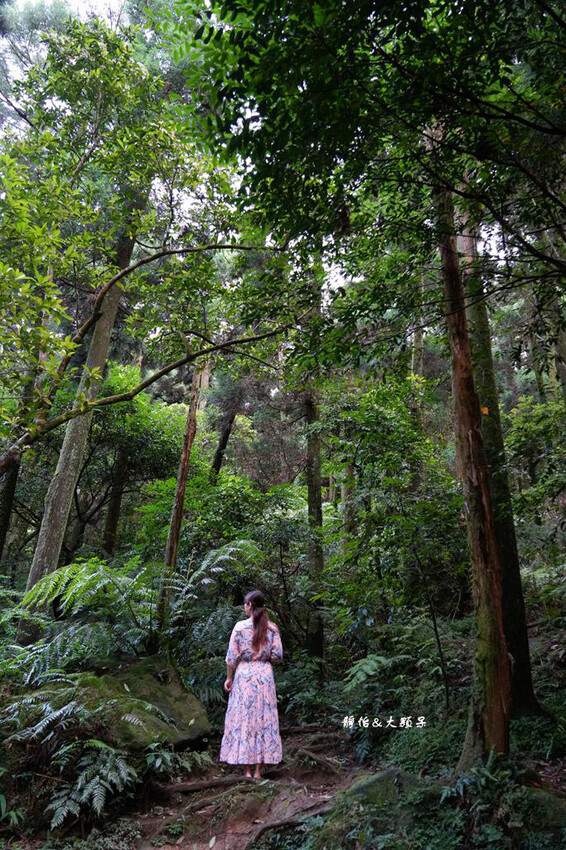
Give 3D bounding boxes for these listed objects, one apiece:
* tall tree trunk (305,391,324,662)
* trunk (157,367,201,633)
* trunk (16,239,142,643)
[{"bbox_3d":[0.483,1.422,9.499,0.270,4.160,0.270,1,-17,0],"label":"tall tree trunk"},{"bbox_3d":[-1.332,0.871,8.099,0.190,3.550,0.190,4,-17,1],"label":"trunk"},{"bbox_3d":[-2.772,-0.179,8.630,0.420,6.110,0.420,7,-17,2],"label":"trunk"}]

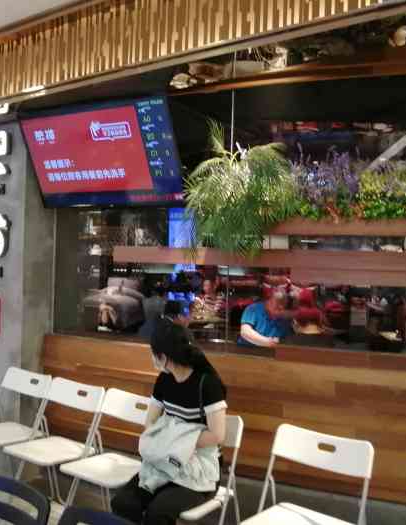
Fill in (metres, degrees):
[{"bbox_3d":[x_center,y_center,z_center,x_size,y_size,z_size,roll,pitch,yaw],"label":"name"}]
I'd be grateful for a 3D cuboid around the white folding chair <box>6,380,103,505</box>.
[{"bbox_3d":[-0.849,1.105,2.993,0.445,0.785,0.450,2,0,33],"label":"white folding chair"}]

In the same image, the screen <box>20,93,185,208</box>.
[{"bbox_3d":[-0.701,-0.705,3.555,1.185,0.685,0.070,2,24,24],"label":"screen"}]

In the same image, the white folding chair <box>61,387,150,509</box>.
[{"bbox_3d":[-0.472,1.116,2.746,0.445,0.785,0.450,2,0,33],"label":"white folding chair"}]

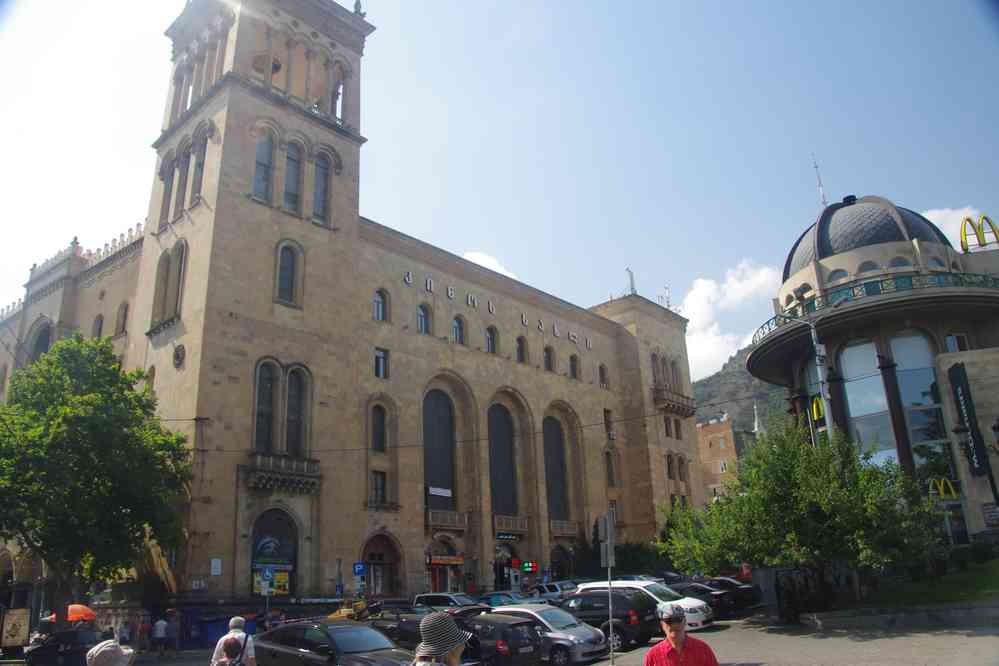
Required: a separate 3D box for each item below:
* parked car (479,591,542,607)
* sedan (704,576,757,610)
[{"bbox_3d":[0.427,14.522,40.000,4.500,1.450,1.750,-19,-26,39],"label":"parked car"},{"bbox_3d":[9.991,12.814,36.837,4.600,1.450,1.800,-19,-26,39],"label":"sedan"}]

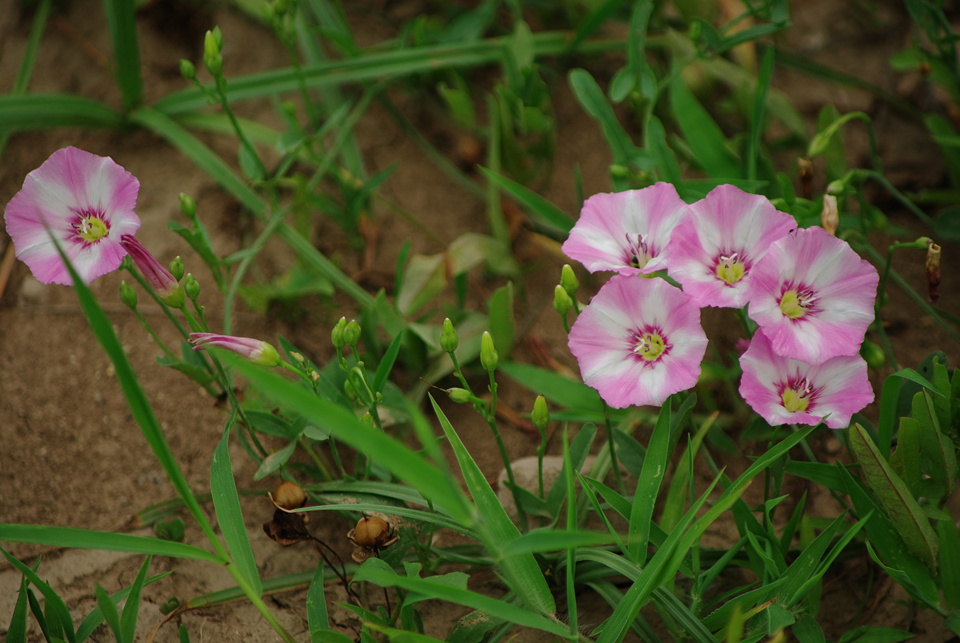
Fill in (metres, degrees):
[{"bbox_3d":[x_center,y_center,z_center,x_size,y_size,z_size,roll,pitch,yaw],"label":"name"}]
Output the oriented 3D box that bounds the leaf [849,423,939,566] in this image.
[{"bbox_3d":[0.081,0.034,1.205,0.008,0.032,0.004,-30,6,13],"label":"leaf"}]

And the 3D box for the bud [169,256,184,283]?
[{"bbox_3d":[-0.059,-0.010,1.200,0.003,0.005,0.003,2,21,-1],"label":"bud"}]

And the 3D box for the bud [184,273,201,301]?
[{"bbox_3d":[-0.052,-0.006,1.125,0.003,0.005,0.003,-6,23,0],"label":"bud"}]

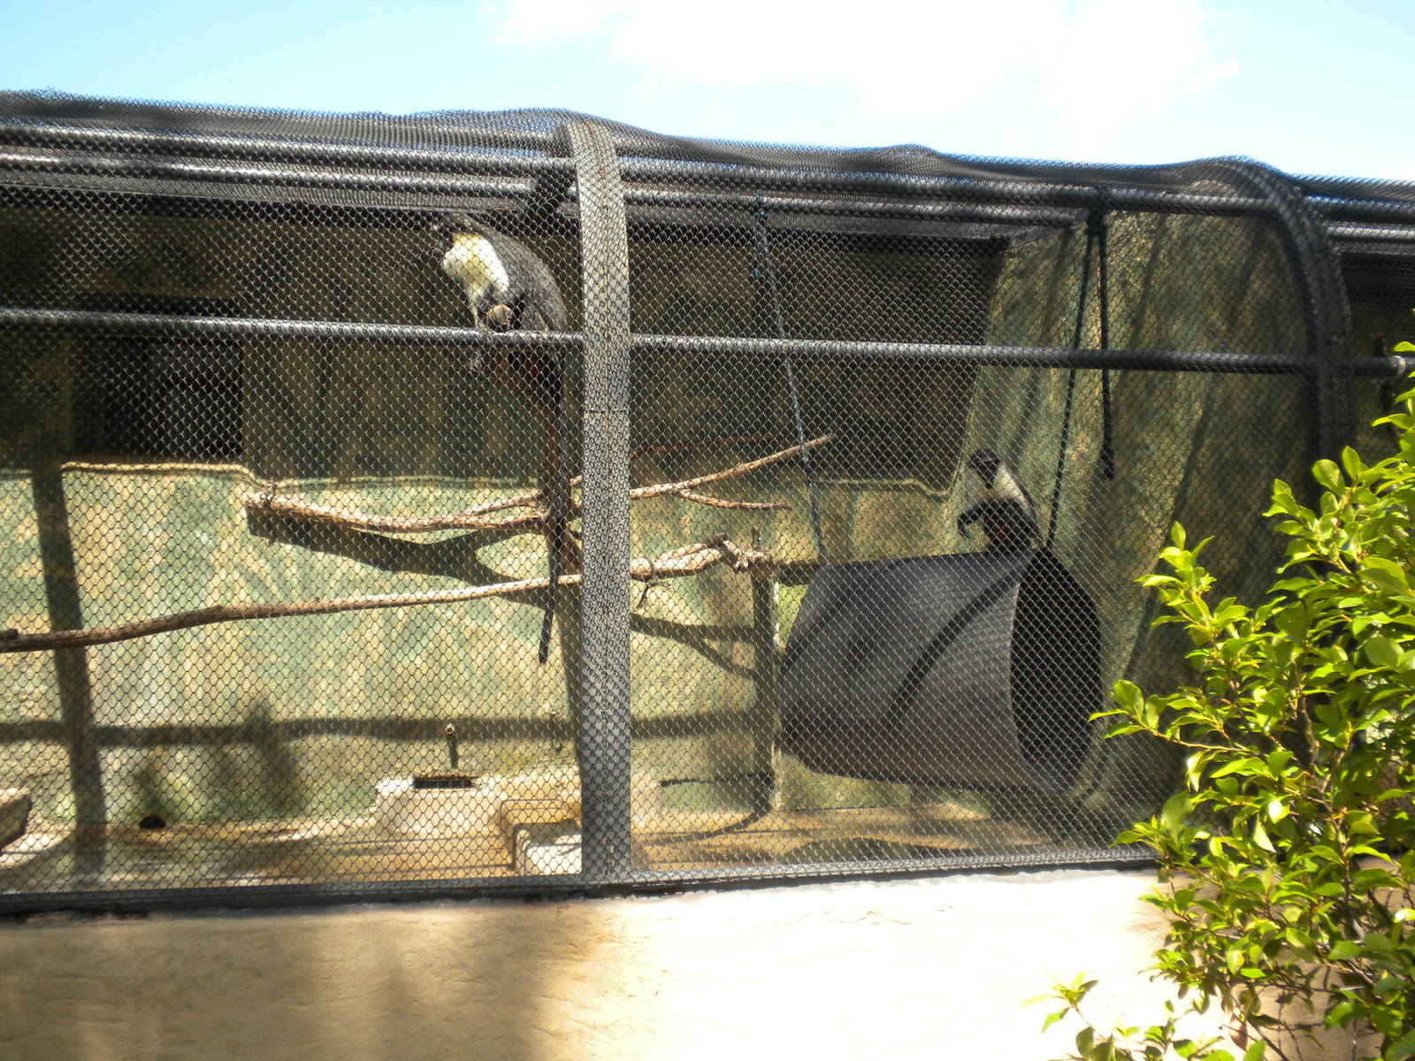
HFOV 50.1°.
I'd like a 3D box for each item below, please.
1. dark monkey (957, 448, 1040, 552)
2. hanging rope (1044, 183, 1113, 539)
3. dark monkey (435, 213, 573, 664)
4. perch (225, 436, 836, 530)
[{"bbox_3d":[0.893,-0.067,4.650,0.230,0.360,0.200,4,-8,-41],"label":"dark monkey"},{"bbox_3d":[1.044,-0.452,4.250,0.170,1.010,0.140,-1,-6,0],"label":"hanging rope"},{"bbox_3d":[-0.525,-0.219,3.850,0.297,1.111,0.202,2,-6,-25],"label":"dark monkey"},{"bbox_3d":[-0.489,-0.125,4.350,1.680,0.250,0.400,-2,-6,11],"label":"perch"}]

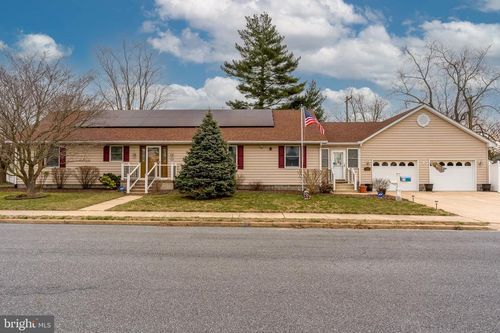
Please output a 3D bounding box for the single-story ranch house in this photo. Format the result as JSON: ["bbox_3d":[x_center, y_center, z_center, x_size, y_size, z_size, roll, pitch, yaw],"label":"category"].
[{"bbox_3d":[0.100,-1.420,25.400,31.600,6.200,10.600,0,0,0],"label":"single-story ranch house"}]

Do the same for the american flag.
[{"bbox_3d":[4.080,-2.790,20.200,1.270,1.520,0.400,0,0,0],"label":"american flag"}]

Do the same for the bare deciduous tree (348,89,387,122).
[{"bbox_3d":[17.800,-4.900,48.000,6.300,13.100,6.300,0,0,0],"label":"bare deciduous tree"}]

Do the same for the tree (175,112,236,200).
[{"bbox_3d":[-2.480,-0.670,18.000,3.450,4.750,3.450,0,0,0],"label":"tree"}]

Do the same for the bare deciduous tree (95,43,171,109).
[{"bbox_3d":[-13.900,-6.700,38.000,9.000,16.700,9.000,0,0,0],"label":"bare deciduous tree"}]

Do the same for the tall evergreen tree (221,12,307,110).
[{"bbox_3d":[1.650,-8.600,39.000,10.000,20.400,10.000,0,0,0],"label":"tall evergreen tree"}]

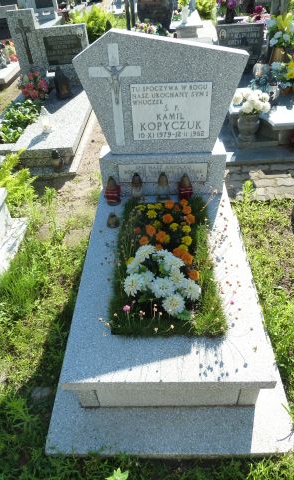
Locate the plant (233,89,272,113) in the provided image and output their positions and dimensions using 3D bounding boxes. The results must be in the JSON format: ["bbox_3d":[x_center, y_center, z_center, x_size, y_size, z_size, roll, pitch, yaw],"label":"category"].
[{"bbox_3d":[0.889,-1.159,2.923,0.310,0.230,0.280,-1,43,3],"label":"plant"}]

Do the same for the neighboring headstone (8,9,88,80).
[{"bbox_3d":[-1.047,-2.136,3.877,0.800,0.800,0.160,-1,43,3],"label":"neighboring headstone"}]

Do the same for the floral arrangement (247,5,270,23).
[{"bbox_3d":[1.497,-3.028,4.655,0.310,0.250,0.260,-1,43,3],"label":"floral arrangement"}]

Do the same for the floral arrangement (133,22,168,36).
[{"bbox_3d":[0.055,-3.335,5.493,0.560,0.240,0.300,-1,43,3],"label":"floral arrangement"}]

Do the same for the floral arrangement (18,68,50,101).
[{"bbox_3d":[-1.242,-1.701,3.793,0.320,0.340,0.290,-1,43,3],"label":"floral arrangement"}]

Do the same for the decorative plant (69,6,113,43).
[{"bbox_3d":[-0.863,-3.321,5.392,0.660,0.620,0.600,-1,43,3],"label":"decorative plant"}]

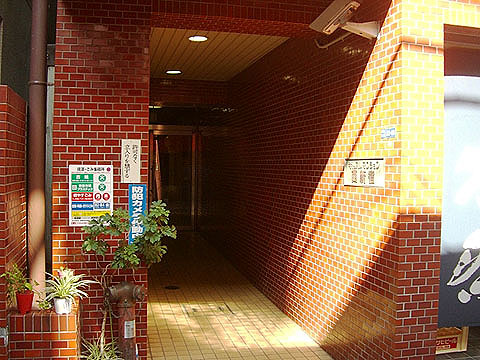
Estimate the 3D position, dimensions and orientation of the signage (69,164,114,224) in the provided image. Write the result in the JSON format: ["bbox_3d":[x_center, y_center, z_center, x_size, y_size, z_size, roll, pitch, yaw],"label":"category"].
[{"bbox_3d":[-1.014,0.108,3.593,0.297,0.419,0.010,1,1,-13],"label":"signage"}]

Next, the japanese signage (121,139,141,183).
[{"bbox_3d":[-0.751,-0.129,3.646,0.130,0.303,0.010,1,1,-13],"label":"japanese signage"}]

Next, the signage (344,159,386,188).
[{"bbox_3d":[0.861,-0.048,3.639,0.020,0.195,0.605,1,1,-14],"label":"signage"}]

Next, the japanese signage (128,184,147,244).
[{"bbox_3d":[-0.710,0.242,3.659,0.121,0.425,0.010,1,1,-13],"label":"japanese signage"}]

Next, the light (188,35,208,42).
[{"bbox_3d":[-0.426,-1.450,5.413,0.200,0.050,0.200,1,1,-13],"label":"light"}]

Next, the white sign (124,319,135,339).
[{"bbox_3d":[-0.712,0.969,3.415,0.070,0.120,0.012,0,1,-22],"label":"white sign"}]

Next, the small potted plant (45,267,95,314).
[{"bbox_3d":[-0.996,0.646,3.079,0.295,0.285,0.280,1,1,-13],"label":"small potted plant"}]

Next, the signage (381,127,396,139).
[{"bbox_3d":[0.932,-0.292,3.309,0.010,0.063,0.178,1,1,-14],"label":"signage"}]

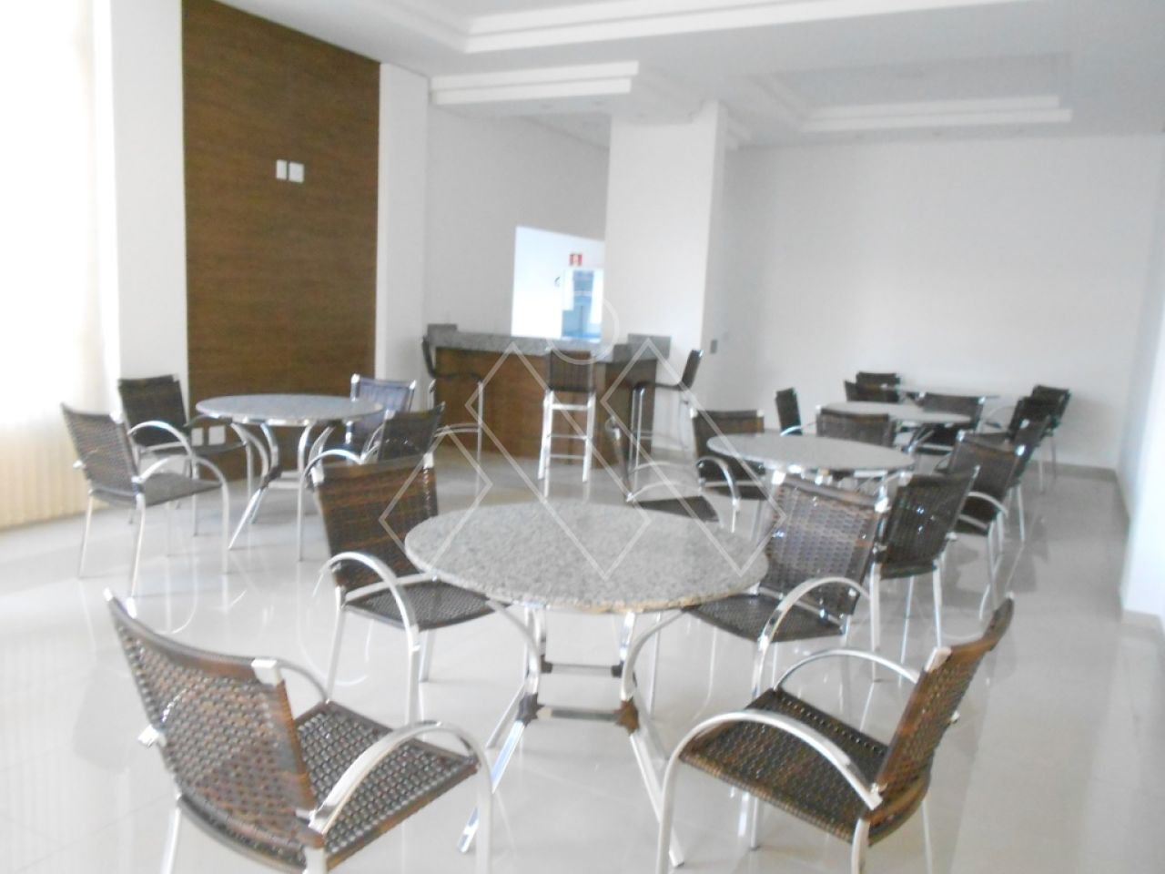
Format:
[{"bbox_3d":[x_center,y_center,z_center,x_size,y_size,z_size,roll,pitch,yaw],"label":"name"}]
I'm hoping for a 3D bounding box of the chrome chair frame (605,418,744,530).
[{"bbox_3d":[0.394,0.359,4.323,0.554,0.851,0.544,3,9,0],"label":"chrome chair frame"}]

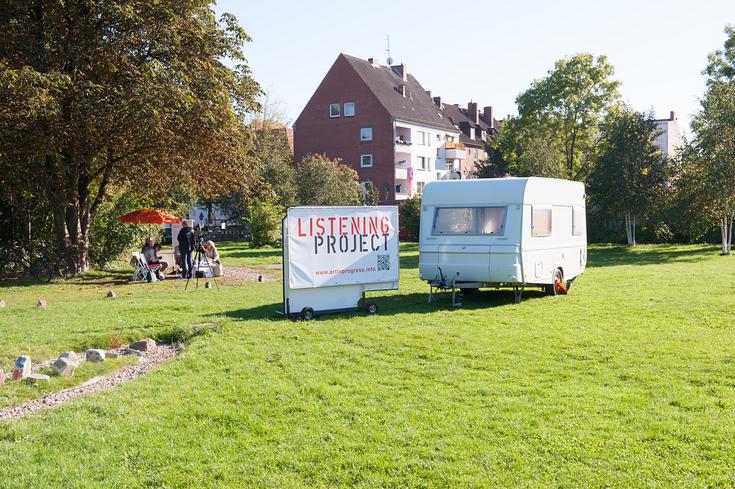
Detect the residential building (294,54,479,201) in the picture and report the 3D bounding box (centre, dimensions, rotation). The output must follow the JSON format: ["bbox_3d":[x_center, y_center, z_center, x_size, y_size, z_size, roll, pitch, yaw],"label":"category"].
[{"bbox_3d":[3.987,-10.599,106.958,12.100,19.000,28.000,0,2,28],"label":"residential building"}]

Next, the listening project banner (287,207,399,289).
[{"bbox_3d":[-0.366,0.038,15.962,2.405,1.368,0.080,-2,2,-39],"label":"listening project banner"}]

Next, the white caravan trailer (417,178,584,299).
[{"bbox_3d":[2.946,-0.139,20.279,2.260,2.500,4.850,0,2,31],"label":"white caravan trailer"}]

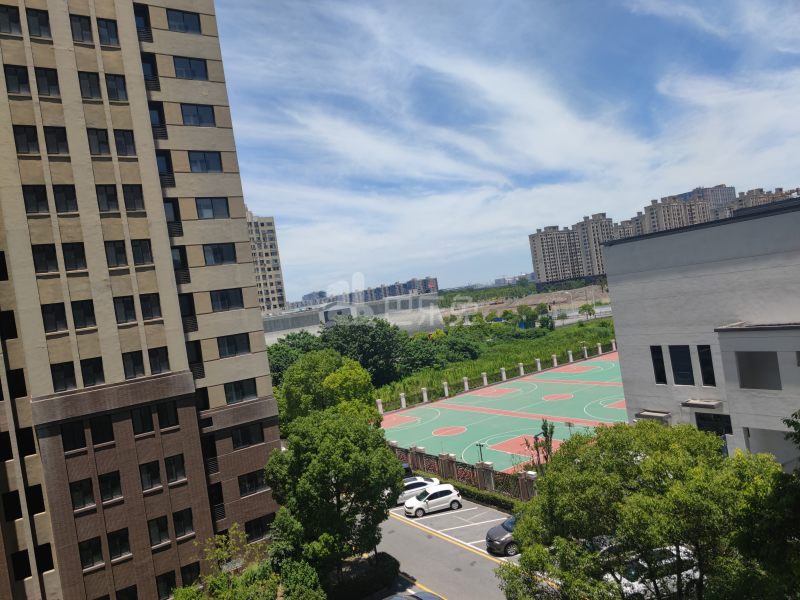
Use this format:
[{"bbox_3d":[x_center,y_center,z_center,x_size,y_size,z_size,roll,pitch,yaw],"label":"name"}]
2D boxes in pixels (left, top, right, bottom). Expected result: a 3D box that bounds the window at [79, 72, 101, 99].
[{"bbox_3d":[-16.314,-11.286,30.461,0.948,1.366,0.150,-9,1,-35],"label":"window"}]

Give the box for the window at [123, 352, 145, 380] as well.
[{"bbox_3d":[-13.780,3.357,29.913,0.939,1.367,0.150,-9,1,-35],"label":"window"}]

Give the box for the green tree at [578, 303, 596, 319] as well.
[{"bbox_3d":[54.105,3.384,167.467,4.700,4.600,4.700,-8,1,18],"label":"green tree"}]

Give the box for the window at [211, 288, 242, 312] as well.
[{"bbox_3d":[-11.111,0.003,37.176,2.036,1.319,0.150,-9,1,-35],"label":"window"}]

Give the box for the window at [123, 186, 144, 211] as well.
[{"bbox_3d":[-14.339,-5.542,31.169,0.982,1.398,0.150,-9,1,-35],"label":"window"}]

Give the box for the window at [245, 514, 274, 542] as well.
[{"bbox_3d":[-8.849,14.510,36.832,1.946,1.286,0.150,-9,1,-35],"label":"window"}]

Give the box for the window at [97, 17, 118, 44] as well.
[{"bbox_3d":[-15.288,-14.018,30.338,0.948,1.367,0.150,-9,1,-35],"label":"window"}]

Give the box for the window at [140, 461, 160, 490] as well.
[{"bbox_3d":[-13.109,9.196,30.350,0.949,1.379,0.150,-9,1,-35],"label":"window"}]

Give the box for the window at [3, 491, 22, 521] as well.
[{"bbox_3d":[-18.929,10.088,28.241,0.617,1.379,0.150,-9,1,-35],"label":"window"}]

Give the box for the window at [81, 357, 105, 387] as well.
[{"bbox_3d":[-15.526,3.625,29.190,0.954,1.379,0.150,-9,1,-35],"label":"window"}]

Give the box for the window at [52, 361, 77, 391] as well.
[{"bbox_3d":[-16.416,3.788,28.252,0.947,1.344,0.150,-9,1,-35],"label":"window"}]

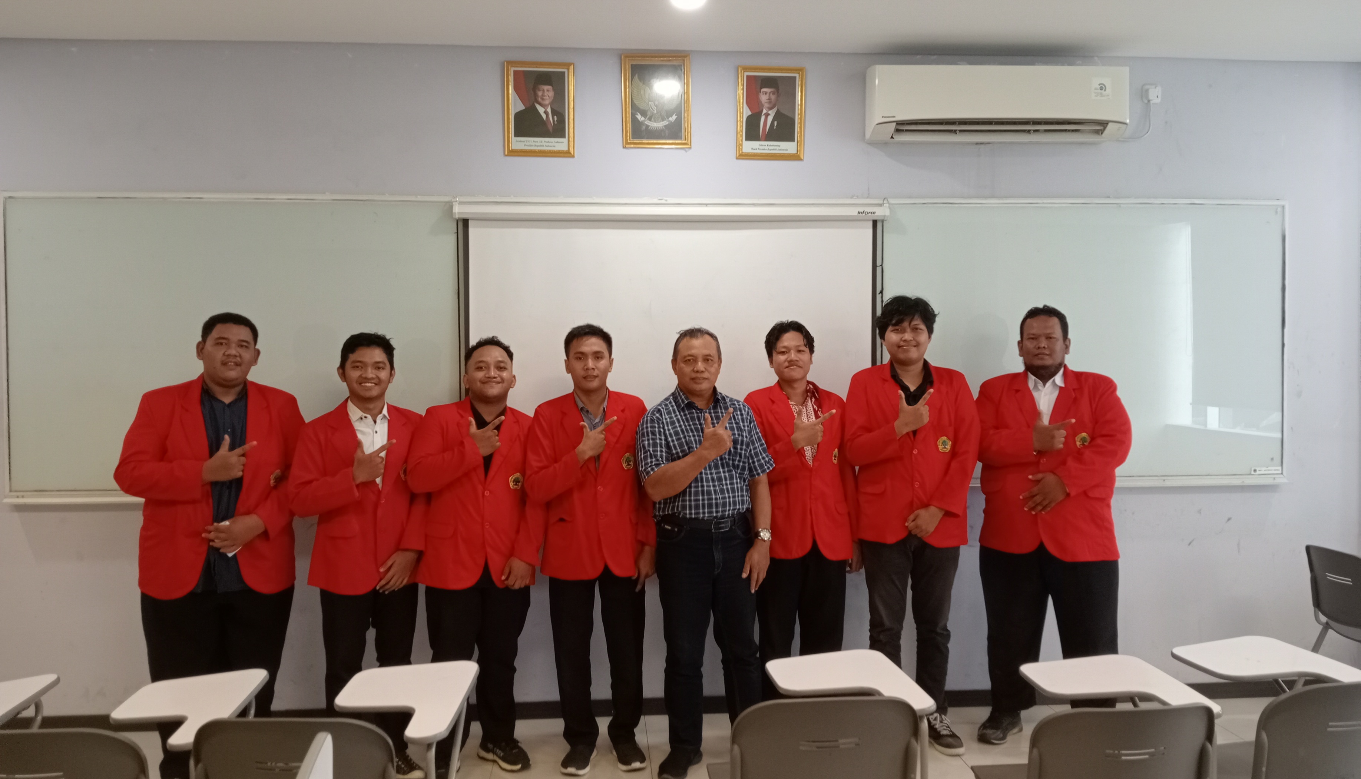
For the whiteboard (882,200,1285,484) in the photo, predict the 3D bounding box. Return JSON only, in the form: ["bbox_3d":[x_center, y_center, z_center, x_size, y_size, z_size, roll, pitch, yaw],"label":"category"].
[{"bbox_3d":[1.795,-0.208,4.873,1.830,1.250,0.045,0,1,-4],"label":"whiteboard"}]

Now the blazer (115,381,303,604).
[{"bbox_3d":[-1.691,0.347,3.963,0.629,0.780,0.440,-1,2,-22],"label":"blazer"}]

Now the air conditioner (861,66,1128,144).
[{"bbox_3d":[1.339,-1.214,4.719,1.080,0.290,0.235,0,1,-4],"label":"air conditioner"}]

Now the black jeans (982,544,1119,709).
[{"bbox_3d":[1.518,0.916,4.528,0.551,0.900,0.360,0,2,16],"label":"black jeans"}]

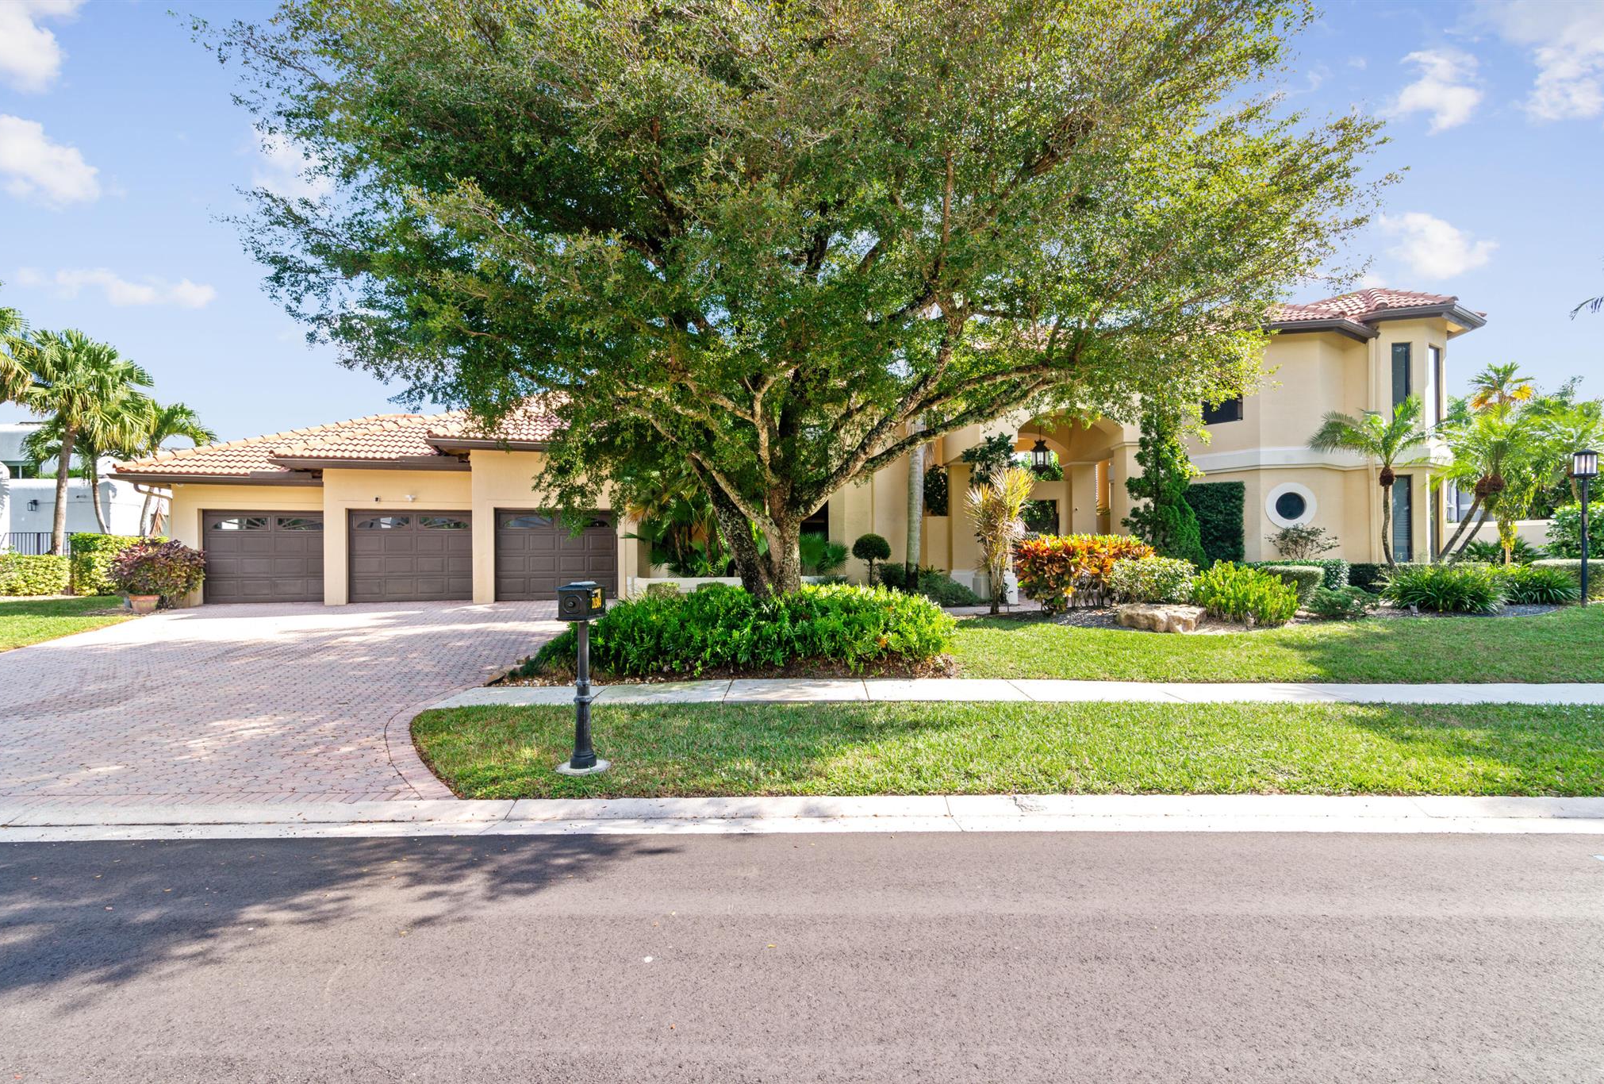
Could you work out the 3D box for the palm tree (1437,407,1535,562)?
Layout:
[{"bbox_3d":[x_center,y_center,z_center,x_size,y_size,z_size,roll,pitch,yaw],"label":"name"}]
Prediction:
[{"bbox_3d":[16.100,-1.000,17.100,2.200,4.300,2.200,0,0,0],"label":"palm tree"}]

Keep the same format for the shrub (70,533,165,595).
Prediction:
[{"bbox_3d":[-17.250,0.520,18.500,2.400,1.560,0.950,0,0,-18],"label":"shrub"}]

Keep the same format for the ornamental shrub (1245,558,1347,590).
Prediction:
[{"bbox_3d":[10.237,0.830,15.000,1.800,0.870,0.900,0,0,21],"label":"ornamental shrub"}]

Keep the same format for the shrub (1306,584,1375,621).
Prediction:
[{"bbox_3d":[10.700,1.160,14.300,1.150,0.660,1.050,0,0,0],"label":"shrub"}]

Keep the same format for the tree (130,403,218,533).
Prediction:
[{"bbox_3d":[-18.300,-1.380,21.000,2.250,5.350,2.250,0,0,-41],"label":"tree"}]

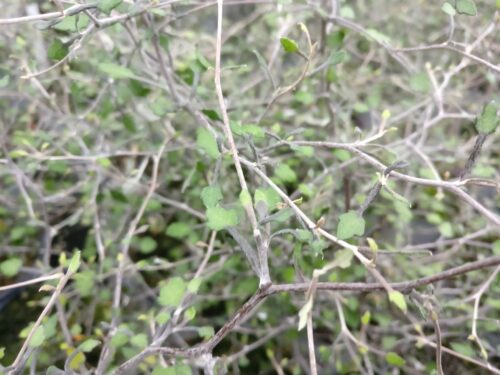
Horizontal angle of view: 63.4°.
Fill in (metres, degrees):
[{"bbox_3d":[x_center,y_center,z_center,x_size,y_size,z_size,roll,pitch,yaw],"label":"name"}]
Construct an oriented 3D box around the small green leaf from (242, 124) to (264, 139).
[{"bbox_3d":[0.003,-0.050,0.360,0.020,0.006,0.013,14,61,8],"label":"small green leaf"}]

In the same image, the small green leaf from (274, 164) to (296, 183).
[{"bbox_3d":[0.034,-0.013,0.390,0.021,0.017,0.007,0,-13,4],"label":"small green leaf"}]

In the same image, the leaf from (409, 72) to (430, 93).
[{"bbox_3d":[0.159,-0.099,0.380,0.019,0.019,0.003,0,-2,23],"label":"leaf"}]

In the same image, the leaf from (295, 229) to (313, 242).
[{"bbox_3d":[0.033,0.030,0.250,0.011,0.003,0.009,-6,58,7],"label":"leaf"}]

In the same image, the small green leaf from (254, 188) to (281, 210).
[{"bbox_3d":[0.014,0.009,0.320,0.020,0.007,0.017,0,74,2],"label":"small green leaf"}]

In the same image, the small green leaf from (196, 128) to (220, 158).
[{"bbox_3d":[-0.037,-0.039,0.360,0.018,0.006,0.030,-28,75,-8],"label":"small green leaf"}]

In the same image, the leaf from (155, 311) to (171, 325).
[{"bbox_3d":[-0.082,0.122,0.380,0.014,0.005,0.014,14,67,6],"label":"leaf"}]

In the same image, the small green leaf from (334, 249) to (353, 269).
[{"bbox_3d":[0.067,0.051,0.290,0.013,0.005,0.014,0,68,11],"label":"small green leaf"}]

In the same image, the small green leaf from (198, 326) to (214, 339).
[{"bbox_3d":[-0.030,0.100,0.280,0.011,0.003,0.010,0,45,-6],"label":"small green leaf"}]

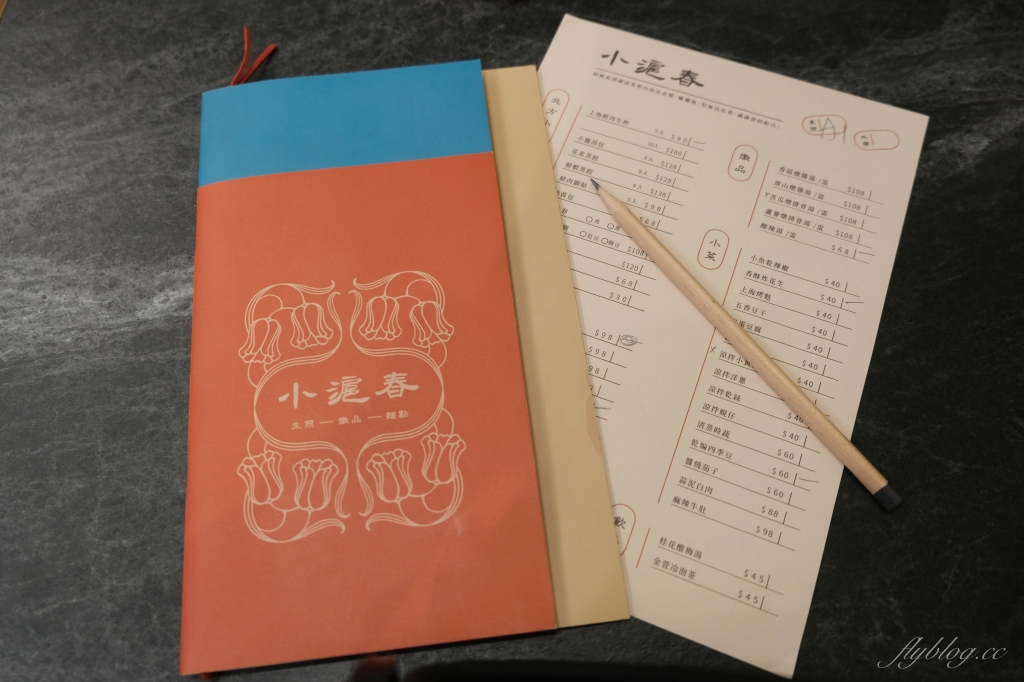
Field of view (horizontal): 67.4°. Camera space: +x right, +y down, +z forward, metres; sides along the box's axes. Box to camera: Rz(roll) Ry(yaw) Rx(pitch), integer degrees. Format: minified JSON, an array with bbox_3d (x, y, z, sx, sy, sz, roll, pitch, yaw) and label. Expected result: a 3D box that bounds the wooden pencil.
[{"bbox_3d":[0.089,-0.005,0.314,0.007,0.007,0.181,-35,71,-11],"label":"wooden pencil"}]

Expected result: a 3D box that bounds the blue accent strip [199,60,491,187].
[{"bbox_3d":[-0.079,-0.103,0.358,0.135,0.004,0.053,-7,68,-1],"label":"blue accent strip"}]

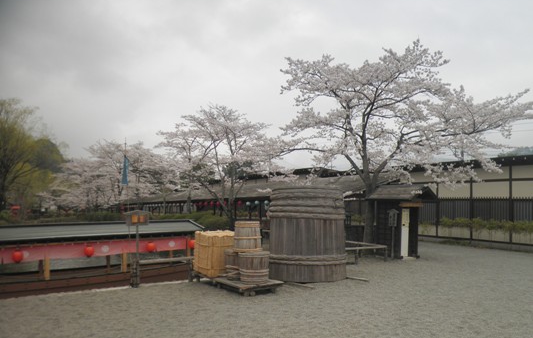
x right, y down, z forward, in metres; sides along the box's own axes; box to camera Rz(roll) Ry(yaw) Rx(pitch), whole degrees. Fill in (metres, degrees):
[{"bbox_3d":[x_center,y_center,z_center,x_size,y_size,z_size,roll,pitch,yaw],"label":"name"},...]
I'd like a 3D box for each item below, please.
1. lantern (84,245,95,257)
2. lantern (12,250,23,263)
[{"bbox_3d":[-3.482,1.629,7.878,0.185,0.215,0.185,2,-5,-29],"label":"lantern"},{"bbox_3d":[-4.532,1.591,7.297,0.185,0.215,0.185,2,-5,-29],"label":"lantern"}]

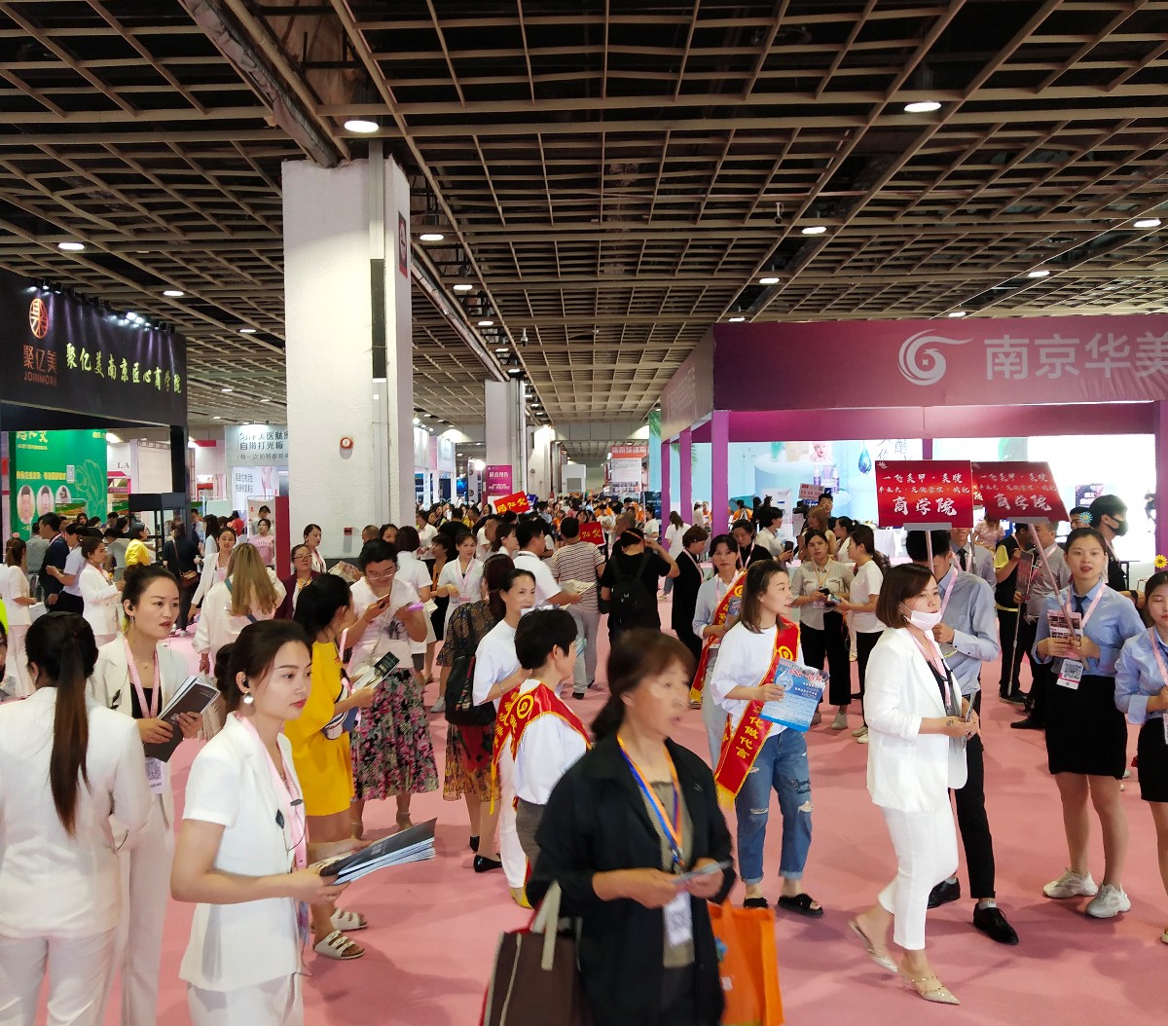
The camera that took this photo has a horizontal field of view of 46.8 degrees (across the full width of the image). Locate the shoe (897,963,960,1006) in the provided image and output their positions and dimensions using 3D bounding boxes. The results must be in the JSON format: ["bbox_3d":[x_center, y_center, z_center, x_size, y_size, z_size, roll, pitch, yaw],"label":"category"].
[{"bbox_3d":[1.306,1.782,5.114,0.240,0.090,0.080,0,2,44],"label":"shoe"}]

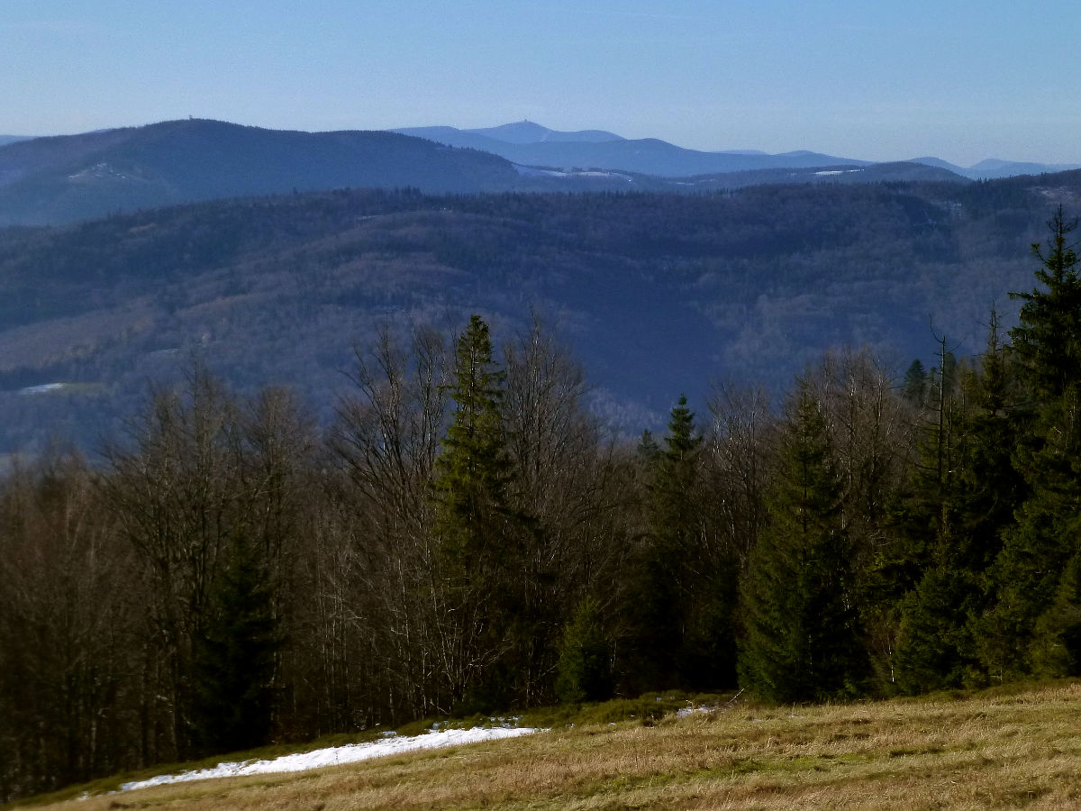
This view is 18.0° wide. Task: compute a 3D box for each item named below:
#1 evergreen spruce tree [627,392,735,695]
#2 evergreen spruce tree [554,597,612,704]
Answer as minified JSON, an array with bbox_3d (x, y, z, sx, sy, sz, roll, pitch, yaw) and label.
[{"bbox_3d":[5.004,4.957,121.606,4.070,10.680,3.660,0,4,0],"label":"evergreen spruce tree"},{"bbox_3d":[1.414,8.286,114.864,1.950,3.680,1.950,0,4,0],"label":"evergreen spruce tree"}]

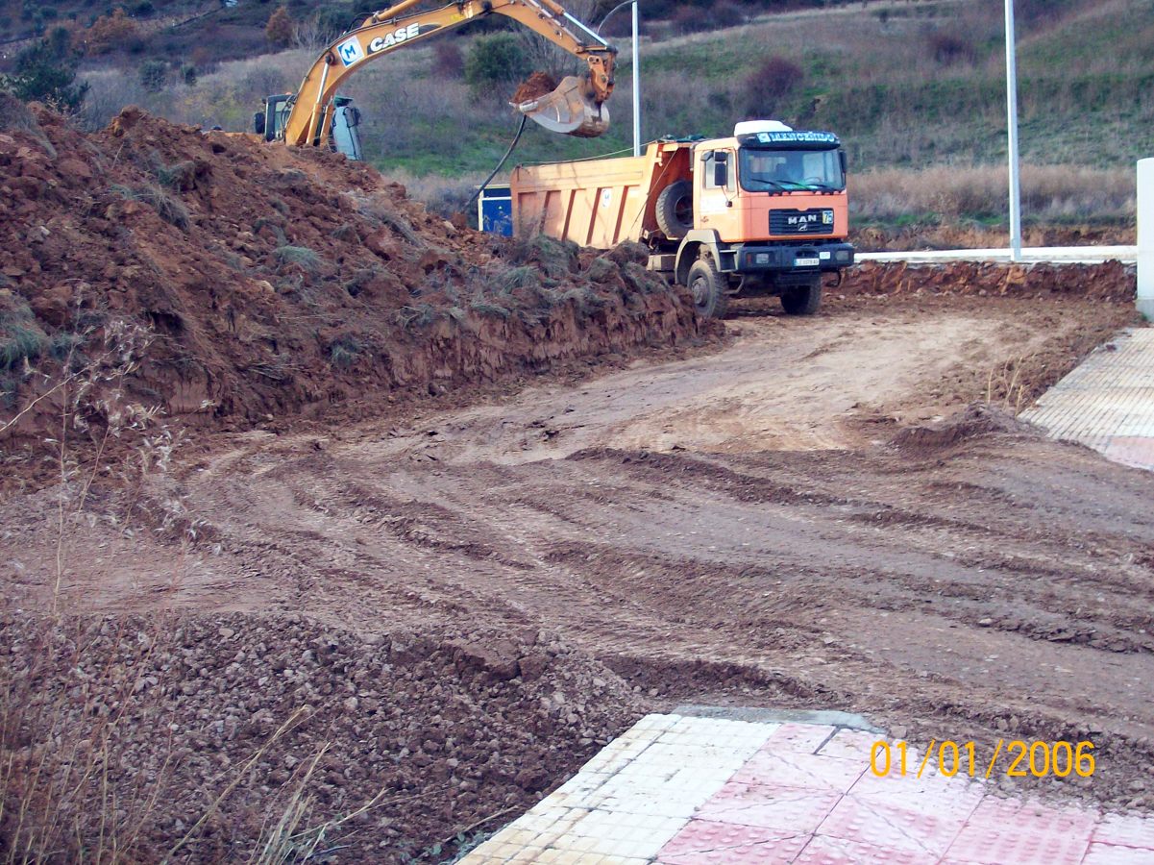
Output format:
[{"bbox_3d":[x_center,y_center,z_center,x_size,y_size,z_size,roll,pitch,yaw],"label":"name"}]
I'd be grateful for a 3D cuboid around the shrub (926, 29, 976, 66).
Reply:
[{"bbox_3d":[21.686,-22.269,108.000,2.830,2.070,2.640,0,7,11],"label":"shrub"}]

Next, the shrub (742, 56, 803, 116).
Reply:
[{"bbox_3d":[8.928,-15.776,85.000,2.740,2.660,2.550,-1,7,6],"label":"shrub"}]

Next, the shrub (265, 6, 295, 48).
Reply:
[{"bbox_3d":[-23.863,-32.629,150.000,2.270,3.180,2.110,-3,7,-8],"label":"shrub"}]

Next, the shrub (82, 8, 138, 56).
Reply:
[{"bbox_3d":[-41.286,-35.382,165.000,5.000,4.160,4.650,-3,7,-13],"label":"shrub"}]

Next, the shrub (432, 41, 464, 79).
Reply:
[{"bbox_3d":[-6.485,-18.754,94.000,1.520,1.900,1.410,-2,7,-4],"label":"shrub"}]

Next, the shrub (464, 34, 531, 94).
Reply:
[{"bbox_3d":[-3.931,-18.165,92.000,3.250,2.970,3.020,-2,7,-2],"label":"shrub"}]

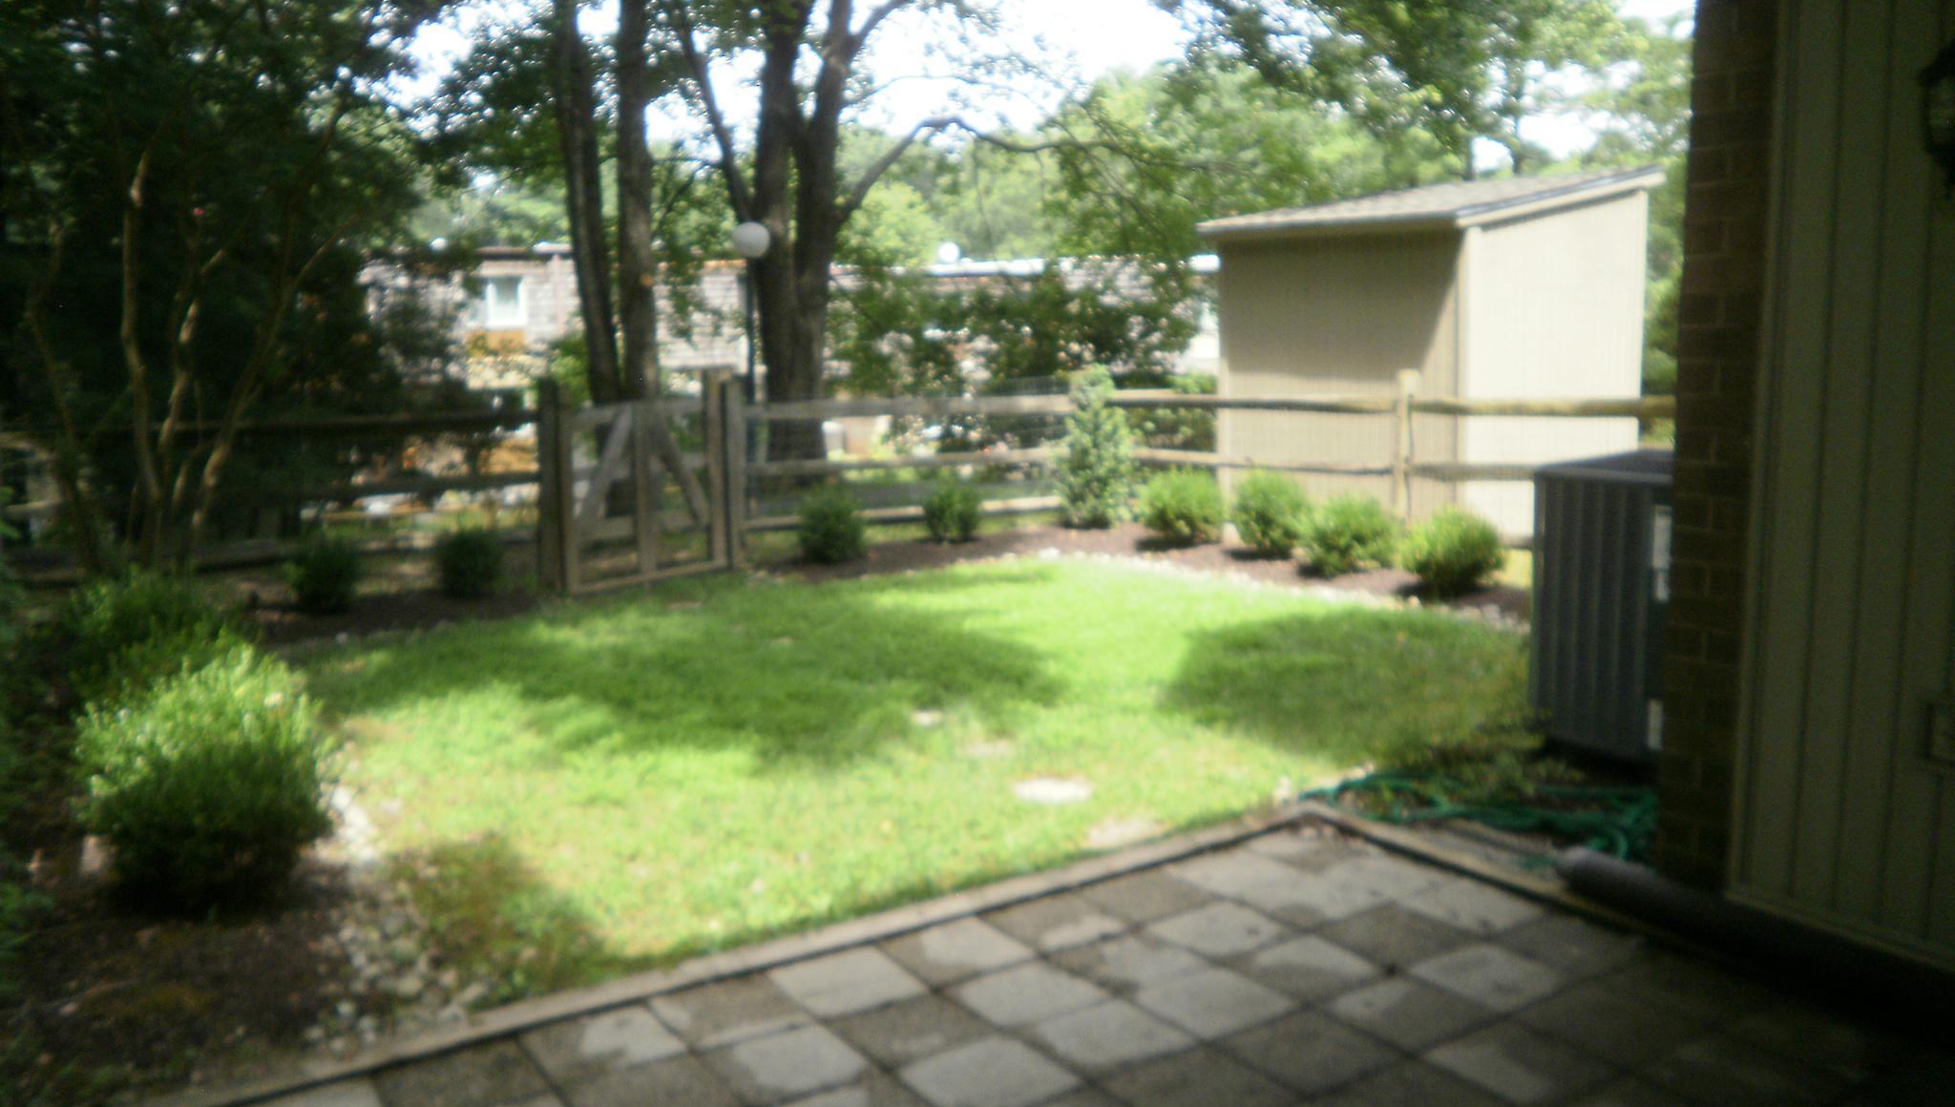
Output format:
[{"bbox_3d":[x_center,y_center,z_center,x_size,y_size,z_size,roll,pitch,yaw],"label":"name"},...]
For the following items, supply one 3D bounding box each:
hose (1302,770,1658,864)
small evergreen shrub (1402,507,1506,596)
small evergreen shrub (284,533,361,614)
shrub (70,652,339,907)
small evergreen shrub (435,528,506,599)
[{"bbox_3d":[1.614,0.783,4.681,1.120,0.100,0.820,1,7,17],"label":"hose"},{"bbox_3d":[2.860,-0.023,8.800,0.610,0.530,0.610,-1,7,0],"label":"small evergreen shrub"},{"bbox_3d":[-4.056,0.118,9.100,0.470,0.490,0.470,-1,7,0],"label":"small evergreen shrub"},{"bbox_3d":[-2.333,0.674,4.420,0.770,0.680,0.770,-1,7,0],"label":"shrub"},{"bbox_3d":[-3.281,0.064,9.500,0.460,0.460,0.460,-1,7,0],"label":"small evergreen shrub"}]

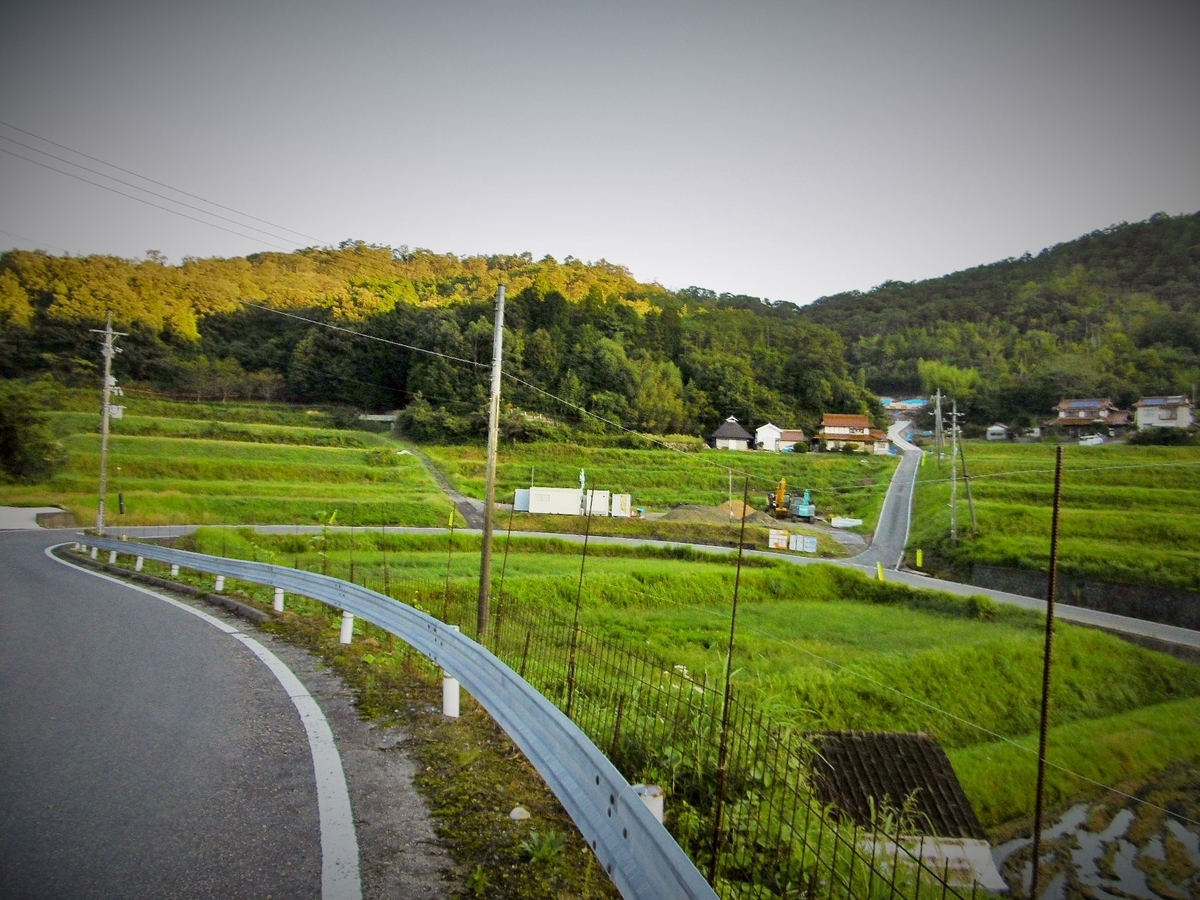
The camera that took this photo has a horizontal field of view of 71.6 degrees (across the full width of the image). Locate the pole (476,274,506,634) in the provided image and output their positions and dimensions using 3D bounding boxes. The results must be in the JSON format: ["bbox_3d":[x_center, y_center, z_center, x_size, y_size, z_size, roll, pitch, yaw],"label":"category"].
[{"bbox_3d":[-2.960,0.249,22.992,0.300,9.761,0.300,3,-3,0],"label":"pole"}]

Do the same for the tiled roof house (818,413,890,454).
[{"bbox_3d":[45.793,-2.975,150.000,11.300,7.200,7.700,2,-3,-4],"label":"tiled roof house"}]

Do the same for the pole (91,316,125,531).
[{"bbox_3d":[-22.134,-1.194,37.300,1.500,10.012,0.600,2,-4,-25],"label":"pole"}]

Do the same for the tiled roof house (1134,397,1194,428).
[{"bbox_3d":[108.558,-6.635,160.000,9.400,7.200,7.500,-1,-4,35],"label":"tiled roof house"}]

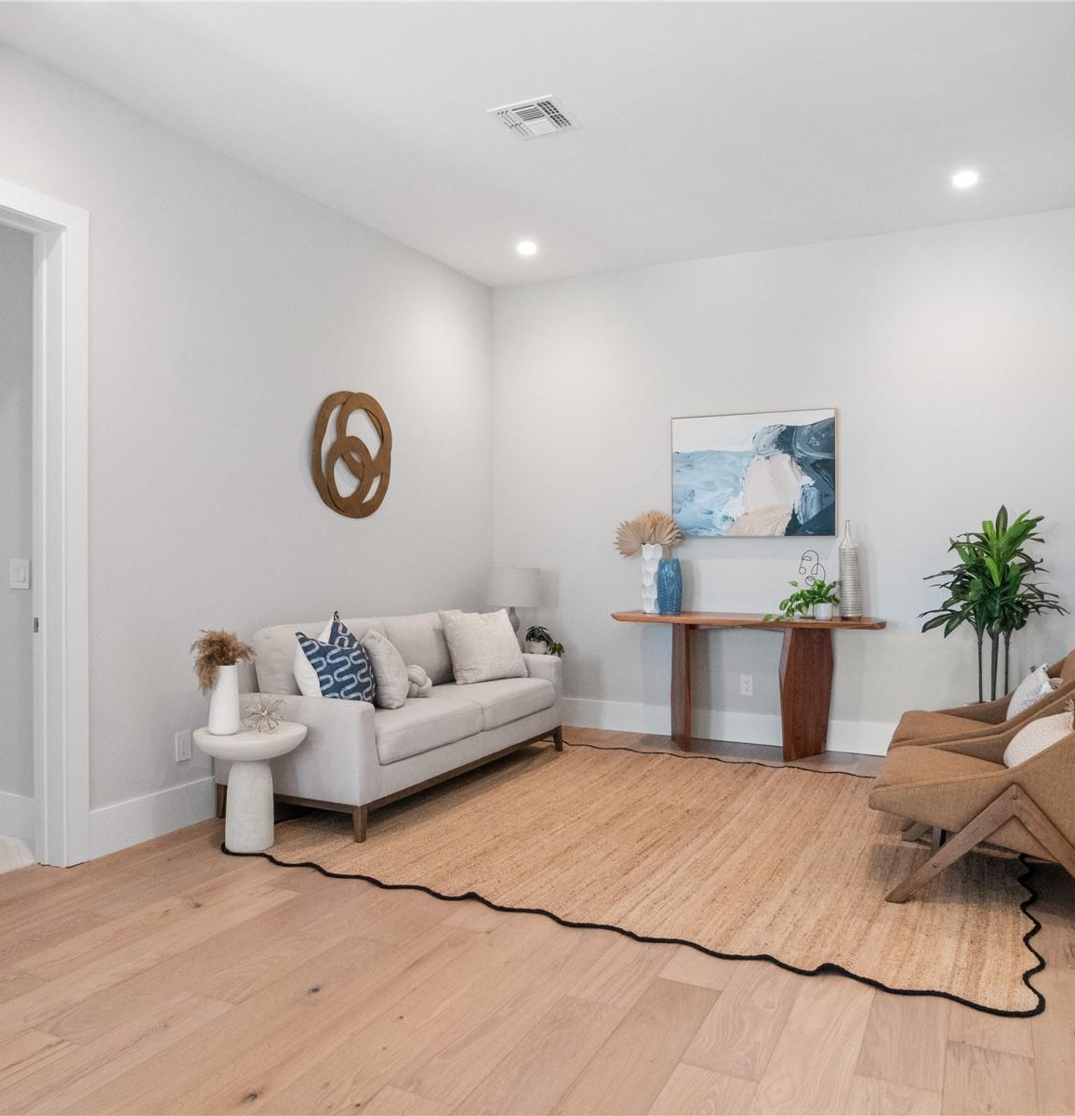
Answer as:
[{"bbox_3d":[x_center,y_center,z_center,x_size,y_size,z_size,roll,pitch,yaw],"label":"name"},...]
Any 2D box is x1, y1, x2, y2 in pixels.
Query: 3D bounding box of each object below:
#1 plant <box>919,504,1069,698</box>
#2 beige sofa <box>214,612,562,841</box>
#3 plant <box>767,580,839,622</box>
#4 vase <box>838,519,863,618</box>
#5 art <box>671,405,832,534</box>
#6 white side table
[{"bbox_3d":[2.352,0.454,4.472,0.704,1.427,0.643,0,0,25],"label":"plant"},{"bbox_3d":[-0.646,0.745,4.587,0.814,0.854,1.899,0,0,28],"label":"beige sofa"},{"bbox_3d":[1.555,0.251,5.028,0.380,0.240,0.250,1,1,25],"label":"plant"},{"bbox_3d":[1.850,0.072,5.075,0.140,0.590,0.140,1,1,25],"label":"vase"},{"bbox_3d":[1.336,-0.516,5.375,1.022,0.770,0.040,1,1,25],"label":"art"},{"bbox_3d":[-1.185,0.947,3.536,0.460,0.470,0.460,0,1,0],"label":"white side table"}]

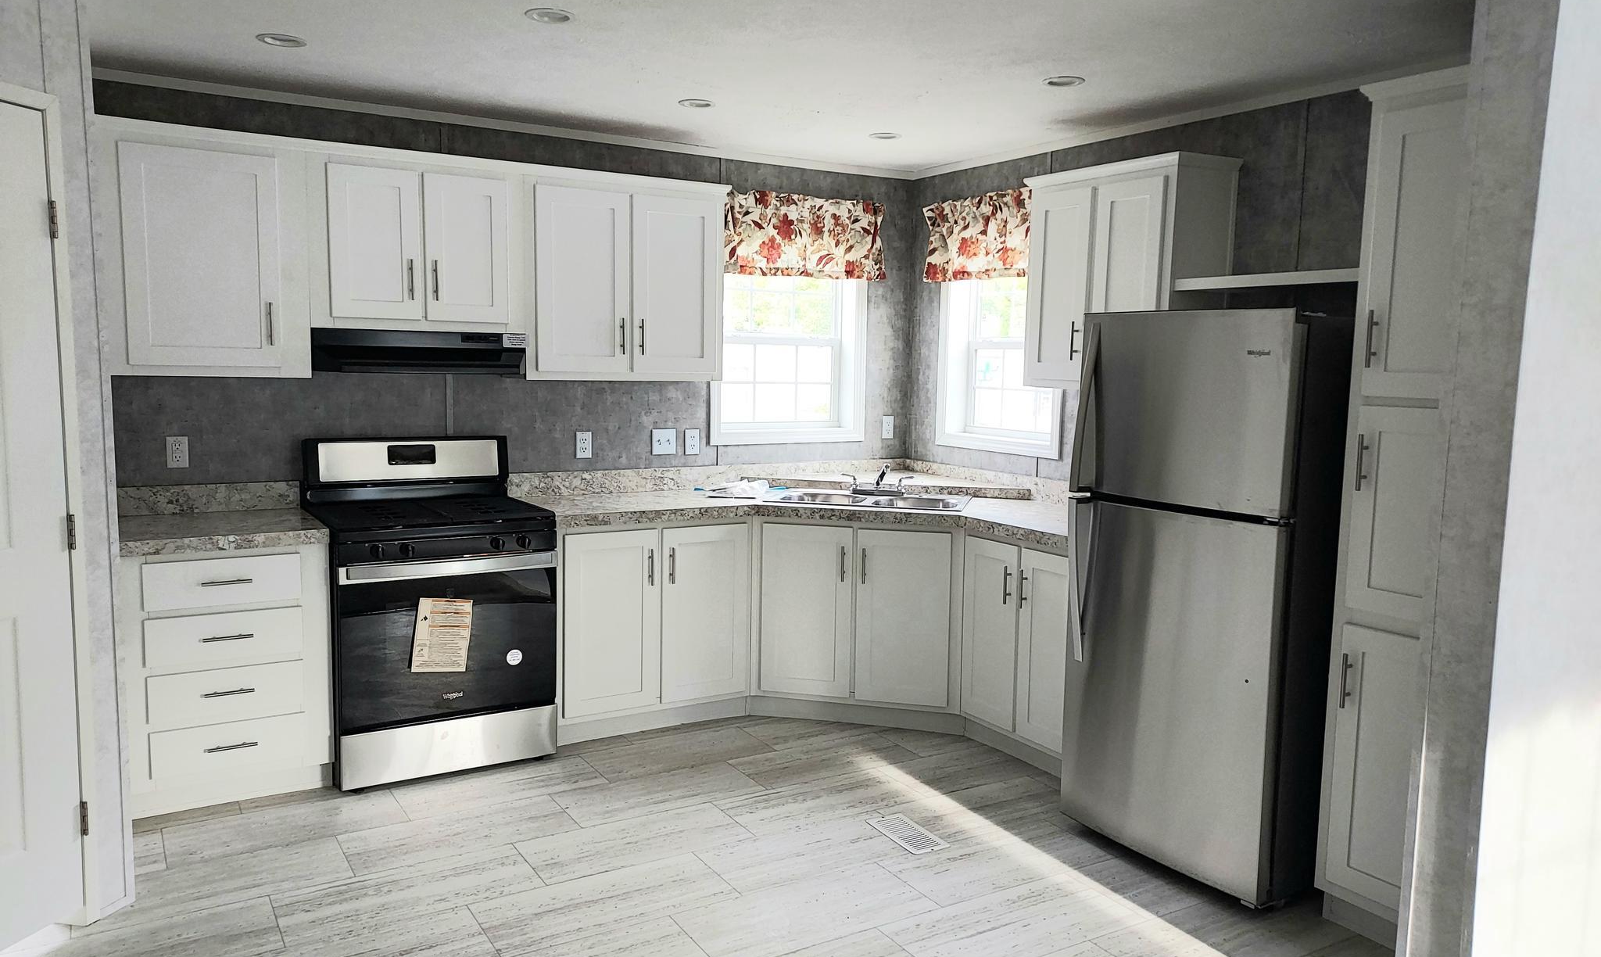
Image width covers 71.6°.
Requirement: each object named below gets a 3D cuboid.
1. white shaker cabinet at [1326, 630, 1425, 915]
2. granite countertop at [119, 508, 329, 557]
[{"bbox_3d":[1.841,0.766,3.029,0.685,0.800,0.430,-2,7,-32],"label":"white shaker cabinet"},{"bbox_3d":[-1.973,0.168,3.784,0.582,0.041,0.635,-2,7,-32],"label":"granite countertop"}]

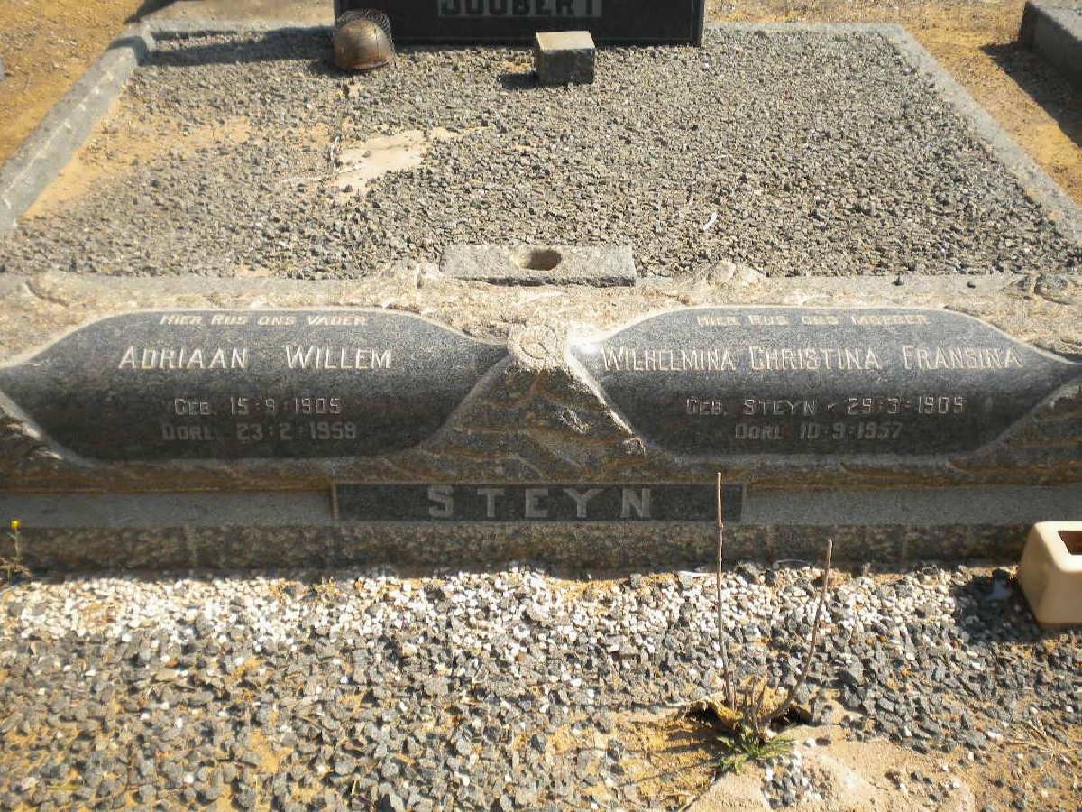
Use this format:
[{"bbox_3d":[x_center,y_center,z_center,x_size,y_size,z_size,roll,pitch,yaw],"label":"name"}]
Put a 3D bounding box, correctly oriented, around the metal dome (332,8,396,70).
[{"bbox_3d":[-0.595,-1.235,4.306,0.210,0.178,0.210,0,32,0],"label":"metal dome"}]

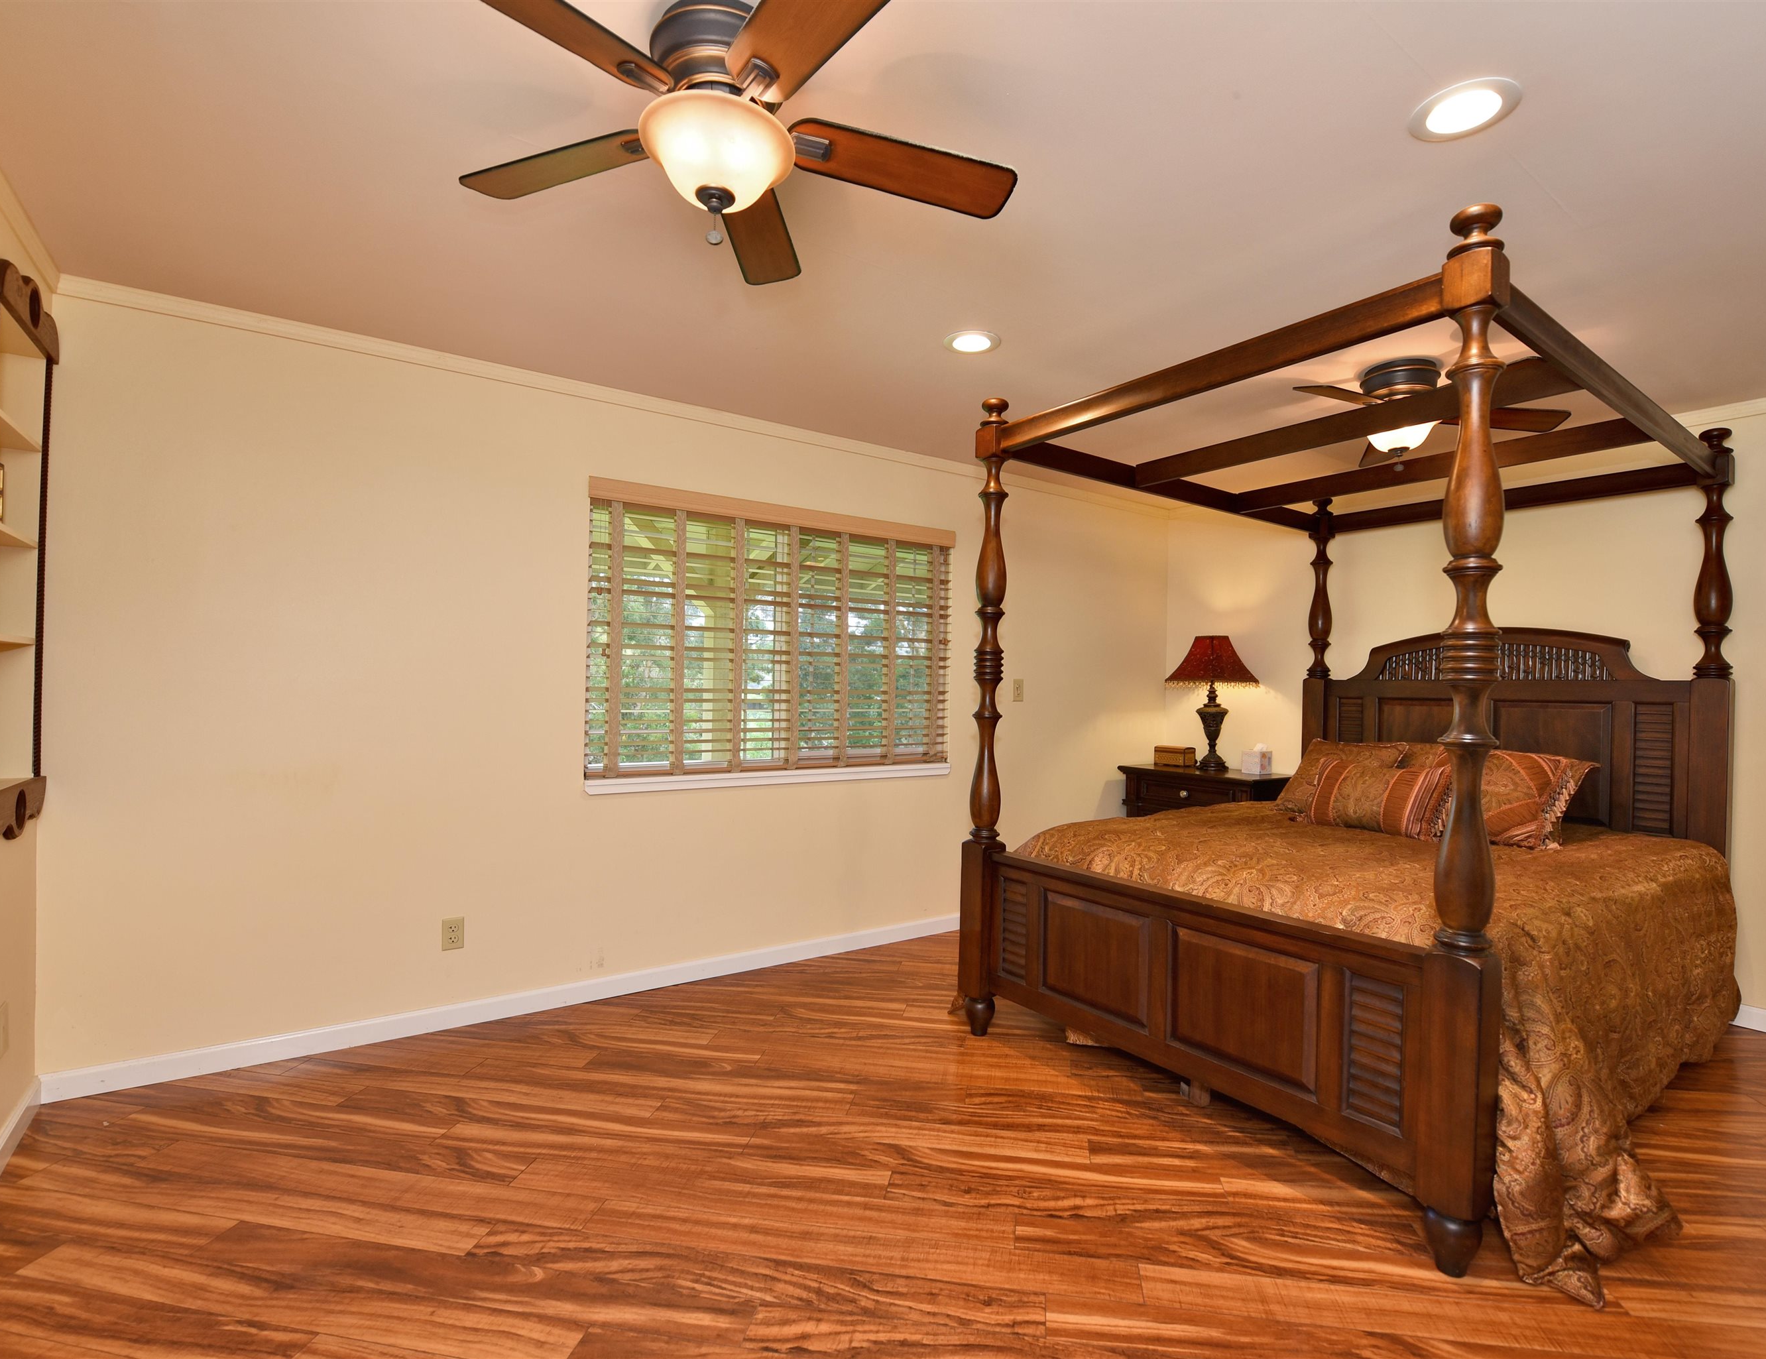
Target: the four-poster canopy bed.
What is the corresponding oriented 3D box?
[{"bbox_3d":[1.793,0.147,2.989,2.458,2.300,1.664,1,-1,-35],"label":"four-poster canopy bed"}]

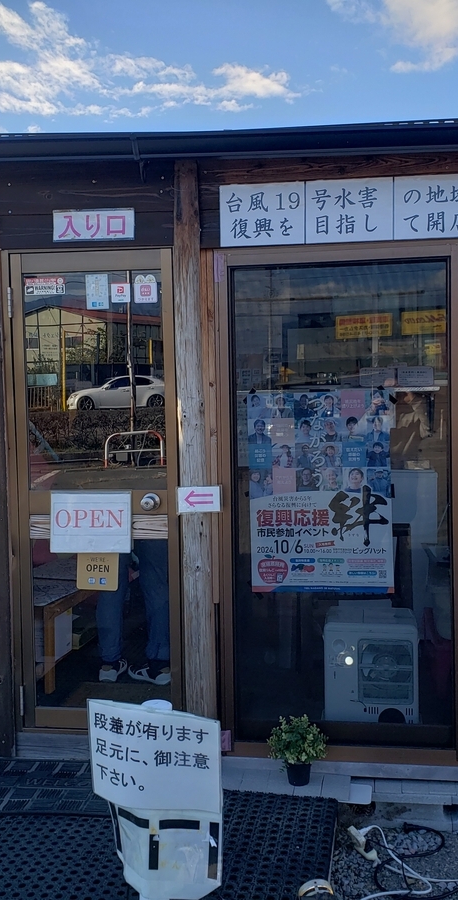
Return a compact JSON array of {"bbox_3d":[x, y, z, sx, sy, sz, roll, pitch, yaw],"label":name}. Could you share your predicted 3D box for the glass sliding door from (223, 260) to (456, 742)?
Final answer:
[{"bbox_3d":[0.411,0.202,3.249,0.813,1.754,0.040,-1,2,8],"label":"glass sliding door"}]

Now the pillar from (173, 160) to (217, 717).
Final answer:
[{"bbox_3d":[-0.120,0.041,3.216,0.108,2.105,0.108,-1,1,8],"label":"pillar"}]

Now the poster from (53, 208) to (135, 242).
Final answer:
[{"bbox_3d":[-0.486,-0.809,3.254,0.301,0.115,0.008,0,2,8],"label":"poster"}]

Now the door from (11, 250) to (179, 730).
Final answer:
[{"bbox_3d":[-0.489,0.156,3.321,0.622,1.781,0.050,-1,1,8],"label":"door"}]

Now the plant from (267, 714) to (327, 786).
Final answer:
[{"bbox_3d":[0.237,1.032,3.112,0.200,0.214,0.192,-1,1,8],"label":"plant"}]

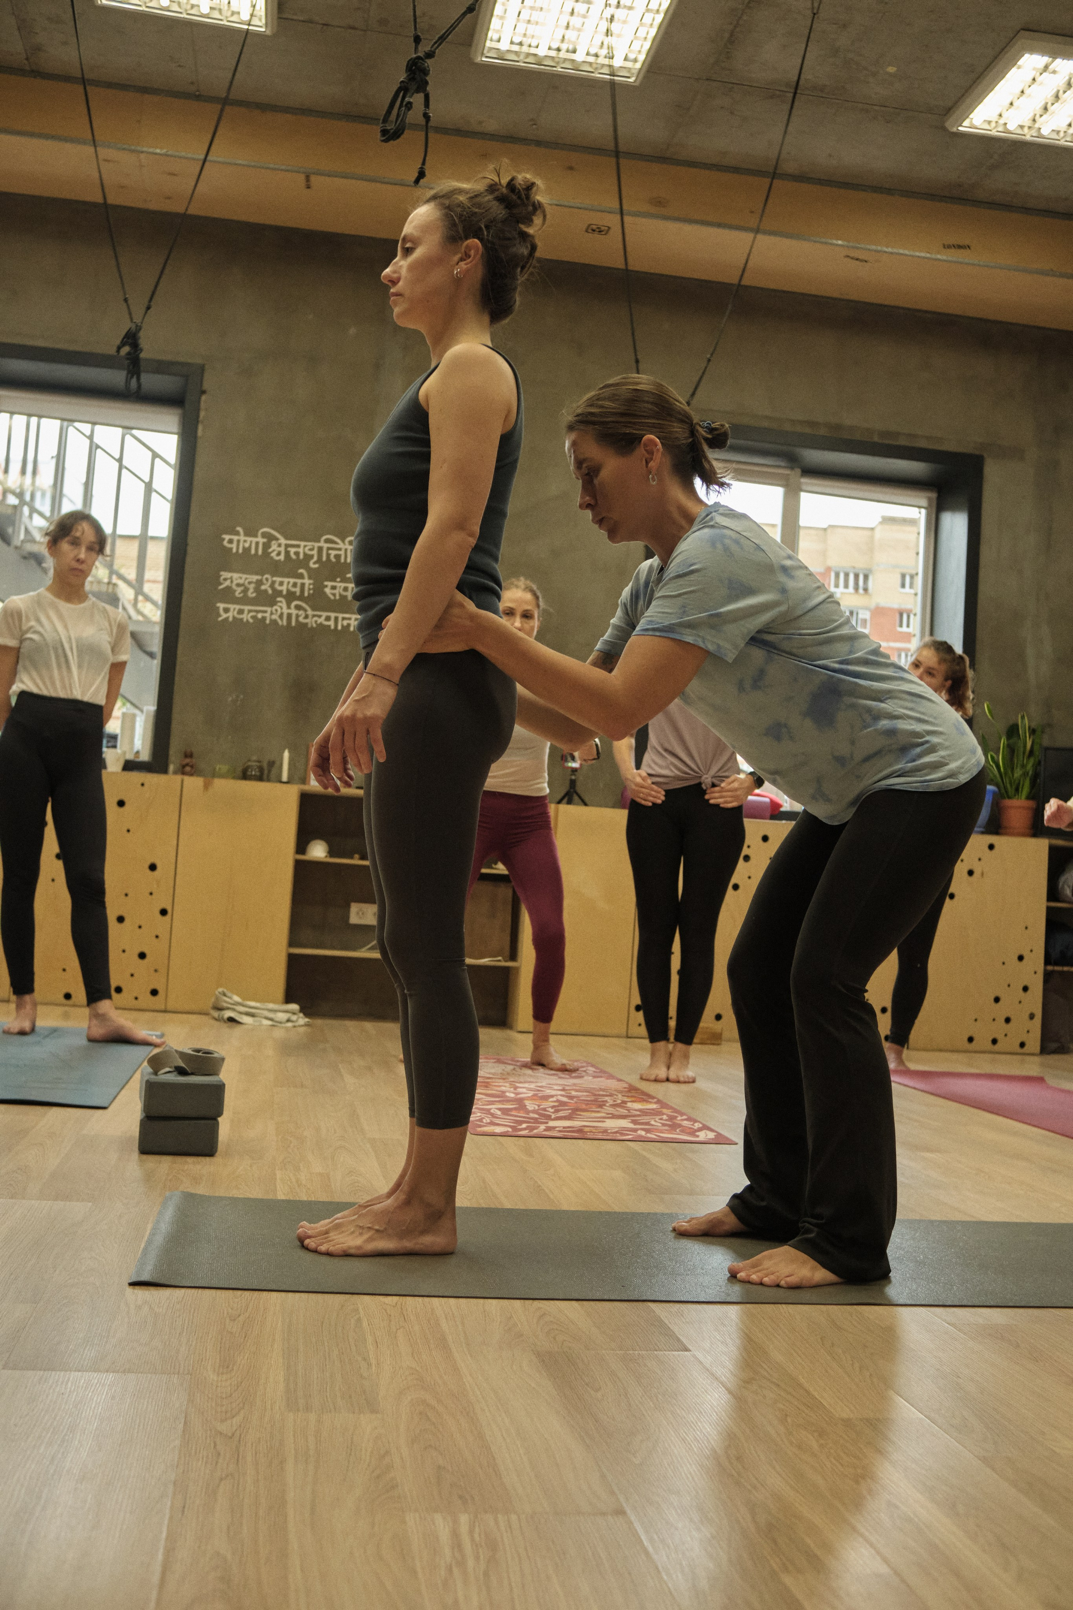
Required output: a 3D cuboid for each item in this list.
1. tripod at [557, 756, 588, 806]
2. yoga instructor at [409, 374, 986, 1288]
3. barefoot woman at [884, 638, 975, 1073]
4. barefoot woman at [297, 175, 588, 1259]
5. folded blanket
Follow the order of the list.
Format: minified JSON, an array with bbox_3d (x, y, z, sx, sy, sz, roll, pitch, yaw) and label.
[{"bbox_3d":[0.157,-0.107,6.844,0.125,0.195,0.120,4,-4,-9],"label":"tripod"},{"bbox_3d":[0.223,0.004,2.472,0.940,1.370,0.500,4,-4,-9],"label":"yoga instructor"},{"bbox_3d":[1.446,0.178,5.864,0.460,1.620,0.340,2,-4,21],"label":"barefoot woman"},{"bbox_3d":[-0.161,-0.169,2.421,0.320,1.660,0.460,4,-4,-9],"label":"barefoot woman"},{"bbox_3d":[-1.092,0.796,6.172,0.400,0.120,0.240,4,-4,-9],"label":"folded blanket"}]

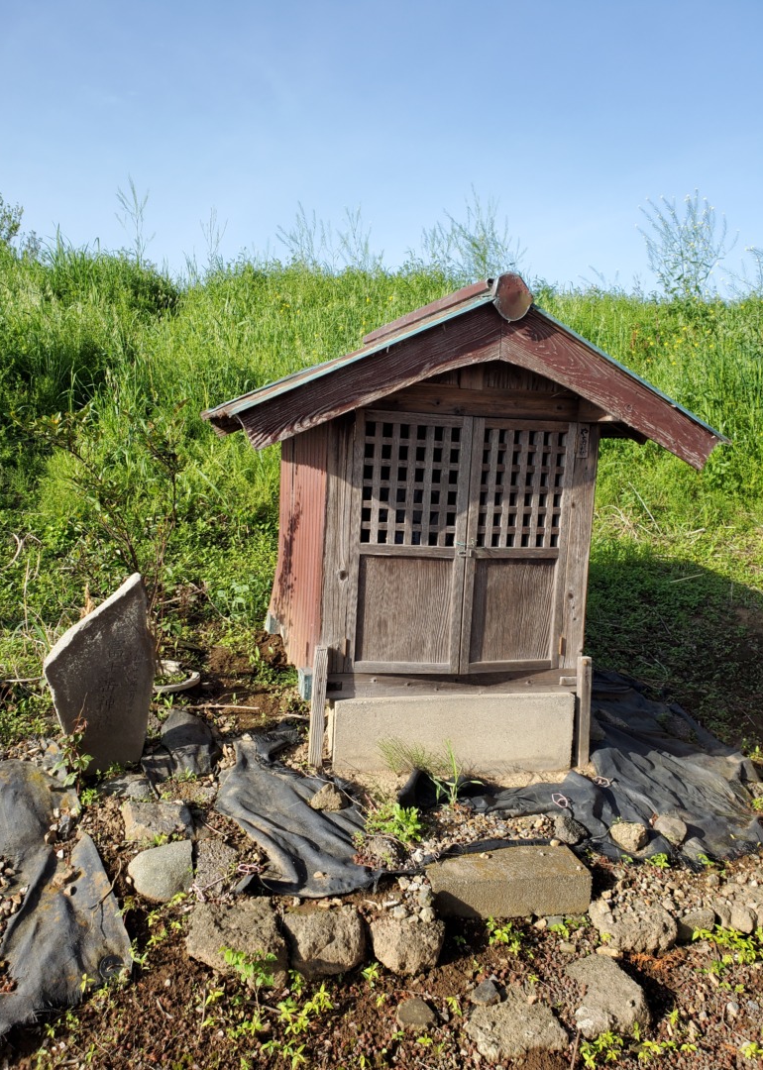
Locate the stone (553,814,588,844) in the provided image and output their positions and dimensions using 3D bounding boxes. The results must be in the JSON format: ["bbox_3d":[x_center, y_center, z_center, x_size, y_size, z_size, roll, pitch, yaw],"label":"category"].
[{"bbox_3d":[0.585,0.905,2.478,0.106,0.076,0.091,5,7,15],"label":"stone"}]

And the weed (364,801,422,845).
[{"bbox_3d":[0.034,0.863,2.413,0.177,0.103,0.131,3,7,2],"label":"weed"}]

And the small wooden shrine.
[{"bbox_3d":[0.154,-0.060,3.474,1.730,1.768,1.750,1,7,-15],"label":"small wooden shrine"}]

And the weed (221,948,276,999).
[{"bbox_3d":[-0.342,1.132,2.065,0.140,0.108,0.119,1,7,-9],"label":"weed"}]

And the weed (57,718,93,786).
[{"bbox_3d":[-1.102,0.784,2.899,0.120,0.244,0.108,0,7,-21],"label":"weed"}]

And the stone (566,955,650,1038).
[{"bbox_3d":[0.537,1.093,1.909,0.191,0.113,0.180,5,7,18],"label":"stone"}]

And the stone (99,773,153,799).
[{"bbox_3d":[-0.901,0.886,2.840,0.180,0.051,0.135,0,7,-18],"label":"stone"}]

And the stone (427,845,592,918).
[{"bbox_3d":[0.344,1.006,2.309,0.473,0.112,0.160,1,7,-15],"label":"stone"}]

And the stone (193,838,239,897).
[{"bbox_3d":[-0.455,0.910,2.208,0.121,0.088,0.210,2,7,-11],"label":"stone"}]

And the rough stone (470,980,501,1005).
[{"bbox_3d":[0.254,1.109,1.951,0.076,0.041,0.052,4,7,10],"label":"rough stone"}]

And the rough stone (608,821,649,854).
[{"bbox_3d":[0.828,1.013,2.692,0.126,0.080,0.113,5,7,19],"label":"rough stone"}]

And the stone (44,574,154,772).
[{"bbox_3d":[-0.981,0.461,2.767,0.372,0.702,0.125,6,4,-31],"label":"stone"}]

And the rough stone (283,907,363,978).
[{"bbox_3d":[-0.143,1.008,1.997,0.204,0.136,0.152,2,7,-3],"label":"rough stone"}]

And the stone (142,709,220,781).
[{"bbox_3d":[-0.748,0.783,3.003,0.285,0.231,0.243,1,7,-14],"label":"stone"}]

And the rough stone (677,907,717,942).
[{"bbox_3d":[0.936,1.160,2.393,0.109,0.065,0.087,5,7,23],"label":"rough stone"}]

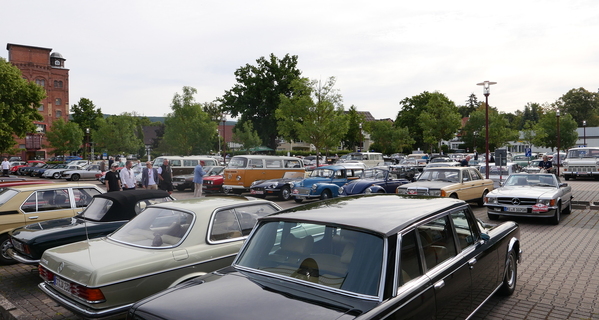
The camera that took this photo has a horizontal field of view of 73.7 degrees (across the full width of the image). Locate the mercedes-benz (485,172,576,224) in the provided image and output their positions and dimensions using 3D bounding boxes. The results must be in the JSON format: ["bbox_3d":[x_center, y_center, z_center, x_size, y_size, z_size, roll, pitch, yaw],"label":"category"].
[{"bbox_3d":[7.093,1.065,12.185,1.790,1.290,4.390,0,0,37],"label":"mercedes-benz"}]

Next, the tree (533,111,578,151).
[{"bbox_3d":[32.574,-2.541,50.959,5.000,7.100,5.000,-1,1,0],"label":"tree"}]

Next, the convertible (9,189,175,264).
[{"bbox_3d":[-2.948,1.297,7.643,1.600,1.280,4.100,0,1,41],"label":"convertible"}]

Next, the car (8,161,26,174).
[{"bbox_3d":[-33.540,0.963,47.490,1.700,1.420,4.300,0,1,41],"label":"car"}]

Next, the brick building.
[{"bbox_3d":[-50.000,-9.800,76.500,10.500,22.800,11.000,-2,1,-37],"label":"brick building"}]

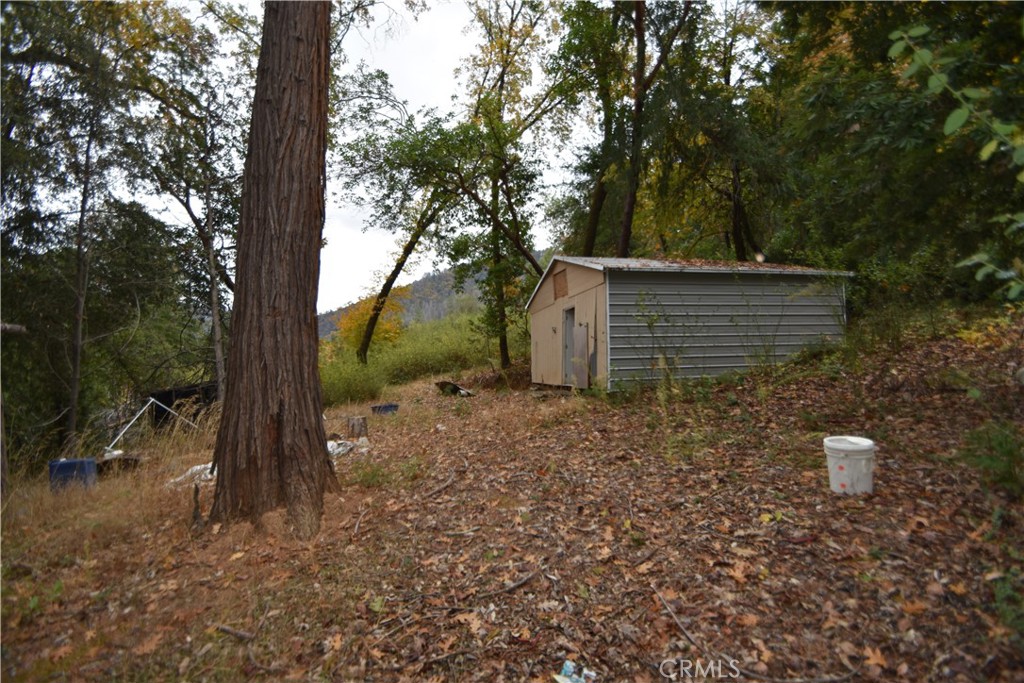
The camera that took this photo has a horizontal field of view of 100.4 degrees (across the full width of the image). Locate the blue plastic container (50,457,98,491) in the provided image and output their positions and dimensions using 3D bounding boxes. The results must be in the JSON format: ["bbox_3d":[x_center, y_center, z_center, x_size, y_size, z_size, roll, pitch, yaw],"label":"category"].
[{"bbox_3d":[-8.033,2.466,7.820,0.460,0.540,0.570,-4,-4,44],"label":"blue plastic container"}]

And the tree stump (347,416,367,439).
[{"bbox_3d":[-3.498,1.946,9.600,0.430,0.480,0.430,0,-3,-21],"label":"tree stump"}]

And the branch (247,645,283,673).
[{"bbox_3d":[-1.481,1.854,2.508,0.443,0.035,0.075,-10,-1,38],"label":"branch"}]

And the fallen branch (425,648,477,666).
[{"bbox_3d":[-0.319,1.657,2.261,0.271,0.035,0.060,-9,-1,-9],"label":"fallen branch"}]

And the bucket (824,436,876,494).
[{"bbox_3d":[2.620,0.963,3.307,0.305,0.370,0.305,-4,0,37],"label":"bucket"}]

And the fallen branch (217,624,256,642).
[{"bbox_3d":[-1.830,1.908,2.823,0.416,0.045,0.055,-9,-1,29],"label":"fallen branch"}]

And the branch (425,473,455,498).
[{"bbox_3d":[-0.880,1.744,5.248,0.120,0.050,0.693,-9,-1,17],"label":"branch"}]

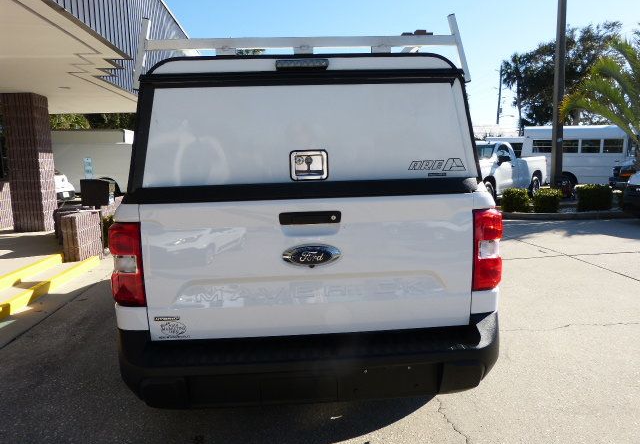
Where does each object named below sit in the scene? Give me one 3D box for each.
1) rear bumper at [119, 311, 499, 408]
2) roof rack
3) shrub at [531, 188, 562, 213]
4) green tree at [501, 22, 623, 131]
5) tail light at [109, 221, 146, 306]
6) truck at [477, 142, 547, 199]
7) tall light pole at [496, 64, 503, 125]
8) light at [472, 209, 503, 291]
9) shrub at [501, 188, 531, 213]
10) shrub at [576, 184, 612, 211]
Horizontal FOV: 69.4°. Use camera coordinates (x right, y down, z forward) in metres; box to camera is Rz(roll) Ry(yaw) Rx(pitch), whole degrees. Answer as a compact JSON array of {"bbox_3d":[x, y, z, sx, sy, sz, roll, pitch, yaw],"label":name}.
[{"bbox_3d":[-0.026,0.604,2.099,1.780,0.310,0.380,-2,7,-4],"label":"rear bumper"},{"bbox_3d":[-0.101,-0.853,2.614,1.590,0.340,1.000,-2,7,-4],"label":"roof rack"},{"bbox_3d":[5.682,-0.562,11.506,0.670,0.570,0.680,-1,7,0],"label":"shrub"},{"bbox_3d":[17.646,-8.858,34.212,8.800,11.000,8.000,-1,7,0],"label":"green tree"},{"bbox_3d":[-0.834,0.175,2.022,0.180,0.370,0.170,-2,7,-4],"label":"tail light"},{"bbox_3d":[5.863,-1.698,16.084,5.700,1.930,2.000,-8,10,-41],"label":"truck"},{"bbox_3d":[21.044,-12.003,53.984,0.350,12.100,0.350,-1,7,0],"label":"tall light pole"},{"bbox_3d":[0.760,0.122,2.121,0.180,0.370,0.170,-2,7,-4],"label":"light"},{"bbox_3d":[4.954,-0.576,11.674,0.700,0.600,0.680,-1,7,0],"label":"shrub"},{"bbox_3d":[6.905,-0.634,11.586,0.840,0.640,0.800,-1,7,0],"label":"shrub"}]

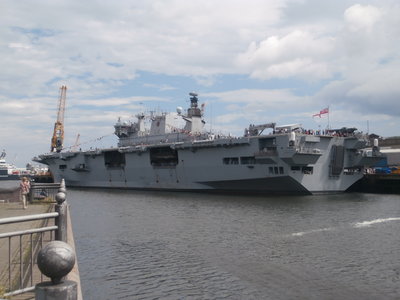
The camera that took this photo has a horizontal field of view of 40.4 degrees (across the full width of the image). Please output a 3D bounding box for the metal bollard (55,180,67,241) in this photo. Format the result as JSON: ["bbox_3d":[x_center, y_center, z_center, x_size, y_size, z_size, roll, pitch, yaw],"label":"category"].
[{"bbox_3d":[-2.020,1.193,7.900,0.172,1.460,0.172,0,-2,0],"label":"metal bollard"}]

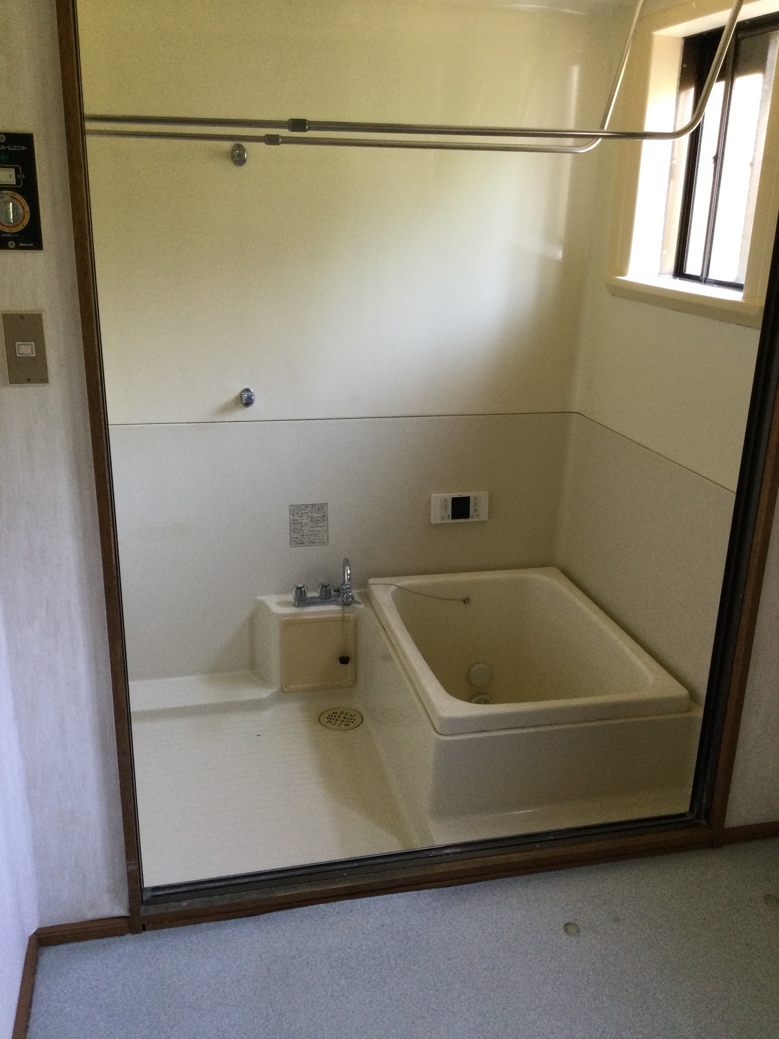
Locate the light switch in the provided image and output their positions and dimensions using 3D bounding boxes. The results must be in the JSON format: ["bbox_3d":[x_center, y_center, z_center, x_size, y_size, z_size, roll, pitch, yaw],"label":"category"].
[{"bbox_3d":[-0.636,-0.297,1.627,0.068,0.121,0.010,-3,19,-12],"label":"light switch"}]

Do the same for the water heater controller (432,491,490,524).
[{"bbox_3d":[0.238,-0.040,3.141,0.202,0.103,0.022,-3,19,-12],"label":"water heater controller"}]

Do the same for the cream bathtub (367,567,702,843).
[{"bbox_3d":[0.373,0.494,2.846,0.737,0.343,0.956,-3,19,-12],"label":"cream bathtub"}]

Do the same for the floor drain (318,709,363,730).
[{"bbox_3d":[-0.145,0.621,2.903,0.134,0.012,0.134,1,18,0],"label":"floor drain"}]

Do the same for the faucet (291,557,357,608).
[{"bbox_3d":[-0.198,0.197,2.938,0.207,0.150,0.130,-3,19,-12],"label":"faucet"}]

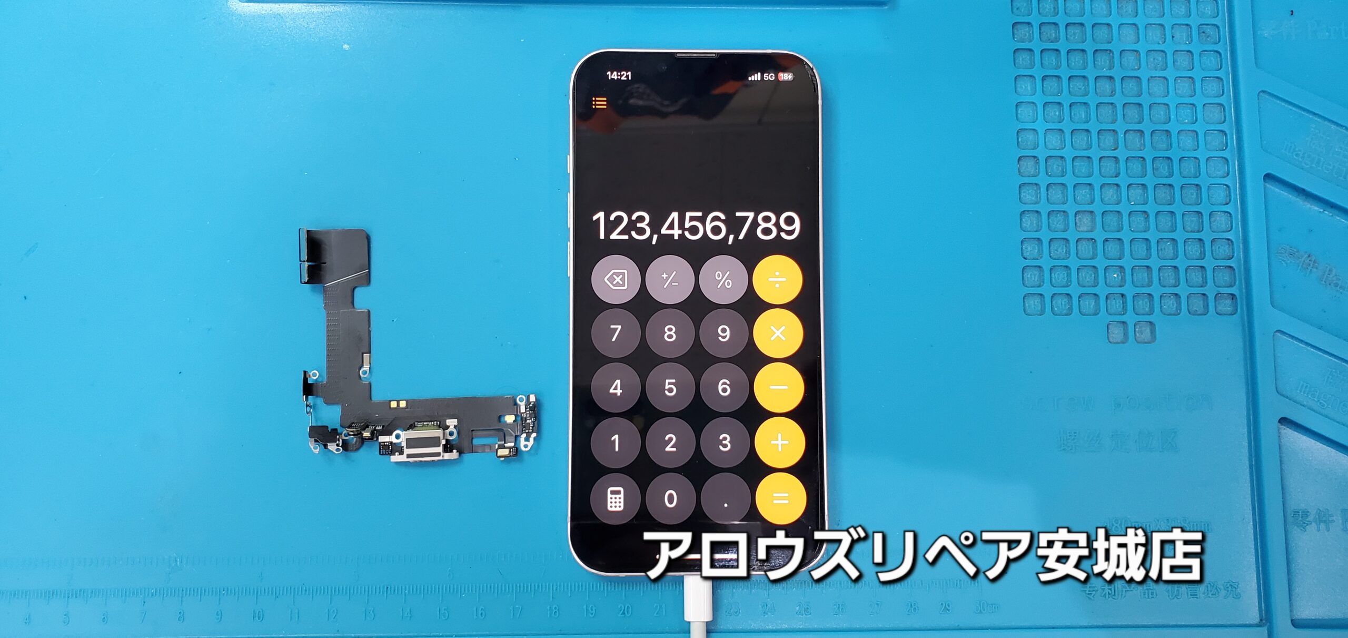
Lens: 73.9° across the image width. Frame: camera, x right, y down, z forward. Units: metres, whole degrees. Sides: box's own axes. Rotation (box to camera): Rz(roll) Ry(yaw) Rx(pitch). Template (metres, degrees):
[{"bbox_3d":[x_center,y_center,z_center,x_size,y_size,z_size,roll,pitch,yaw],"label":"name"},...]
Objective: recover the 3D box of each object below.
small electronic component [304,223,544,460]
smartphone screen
[{"bbox_3d":[-0.071,0.007,0.250,0.066,0.006,0.065,-1,84,-2],"label":"small electronic component"},{"bbox_3d":[0.006,-0.003,0.253,0.071,0.008,0.147,0,87,-1],"label":"smartphone screen"}]

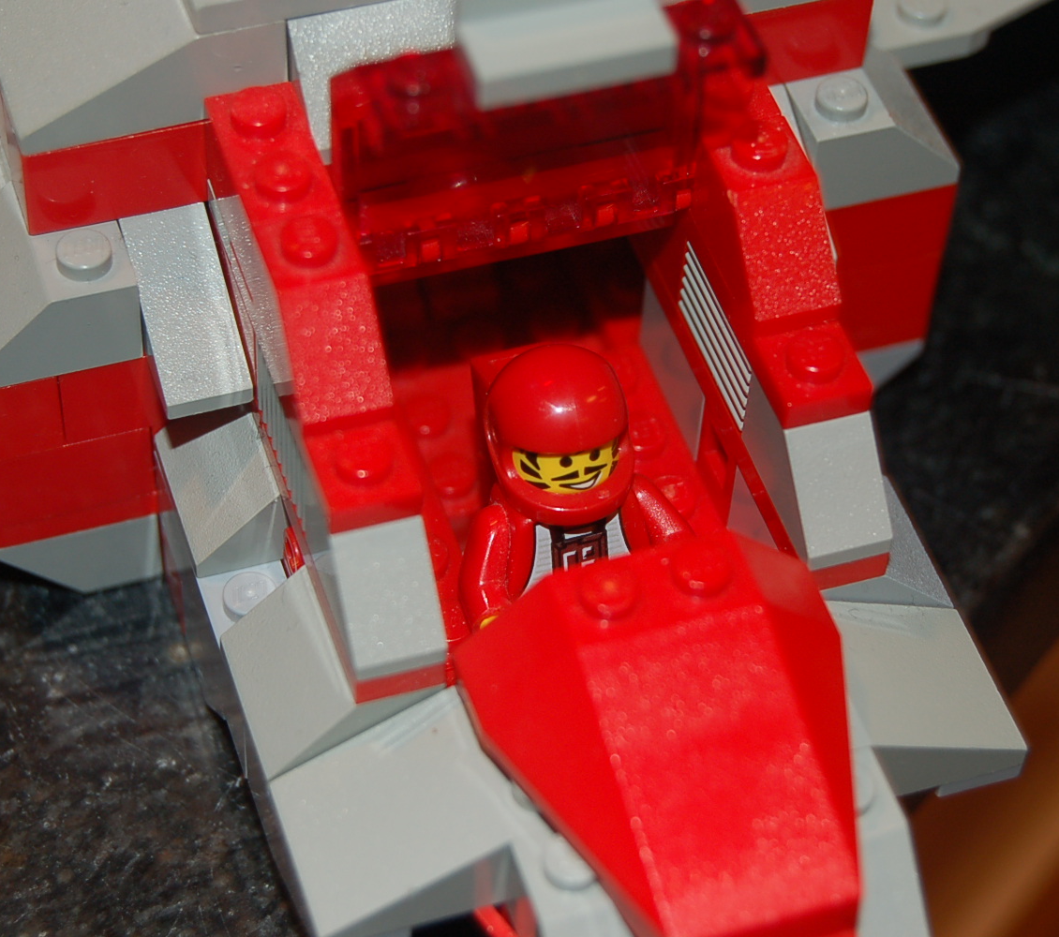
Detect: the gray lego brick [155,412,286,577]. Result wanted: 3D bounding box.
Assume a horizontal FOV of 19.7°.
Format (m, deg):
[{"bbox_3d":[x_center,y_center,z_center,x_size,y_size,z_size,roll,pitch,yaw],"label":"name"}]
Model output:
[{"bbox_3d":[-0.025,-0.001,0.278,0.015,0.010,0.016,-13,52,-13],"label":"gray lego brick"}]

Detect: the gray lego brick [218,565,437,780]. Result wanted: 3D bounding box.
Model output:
[{"bbox_3d":[-0.017,0.017,0.263,0.016,0.010,0.016,-13,52,-14],"label":"gray lego brick"}]

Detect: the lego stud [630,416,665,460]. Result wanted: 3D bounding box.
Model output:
[{"bbox_3d":[0.011,-0.003,0.287,0.005,0.002,0.005,2,50,-2],"label":"lego stud"}]

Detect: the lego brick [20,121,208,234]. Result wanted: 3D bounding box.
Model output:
[{"bbox_3d":[-0.038,-0.028,0.271,0.016,0.010,0.008,-13,52,-14],"label":"lego brick"}]

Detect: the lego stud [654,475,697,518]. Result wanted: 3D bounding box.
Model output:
[{"bbox_3d":[0.013,0.003,0.282,0.005,0.002,0.005,2,50,-2],"label":"lego stud"}]

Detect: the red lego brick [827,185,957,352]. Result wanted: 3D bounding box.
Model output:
[{"bbox_3d":[0.031,-0.024,0.305,0.016,0.022,0.016,-13,52,-14],"label":"red lego brick"}]

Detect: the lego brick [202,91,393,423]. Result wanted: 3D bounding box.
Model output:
[{"bbox_3d":[-0.020,-0.019,0.259,0.008,0.011,0.032,-13,52,-14],"label":"lego brick"}]

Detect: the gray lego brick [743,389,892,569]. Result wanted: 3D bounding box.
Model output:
[{"bbox_3d":[0.025,-0.001,0.264,0.008,0.010,0.016,-13,52,-14],"label":"gray lego brick"}]

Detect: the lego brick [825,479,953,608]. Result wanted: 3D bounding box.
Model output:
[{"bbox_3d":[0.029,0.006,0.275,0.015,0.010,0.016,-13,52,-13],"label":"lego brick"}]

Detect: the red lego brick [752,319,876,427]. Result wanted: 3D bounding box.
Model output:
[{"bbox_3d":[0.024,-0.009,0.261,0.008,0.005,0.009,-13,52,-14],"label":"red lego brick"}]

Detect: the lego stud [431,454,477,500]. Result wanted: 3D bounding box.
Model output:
[{"bbox_3d":[-0.008,0.000,0.296,0.005,0.002,0.005,1,50,-2],"label":"lego stud"}]

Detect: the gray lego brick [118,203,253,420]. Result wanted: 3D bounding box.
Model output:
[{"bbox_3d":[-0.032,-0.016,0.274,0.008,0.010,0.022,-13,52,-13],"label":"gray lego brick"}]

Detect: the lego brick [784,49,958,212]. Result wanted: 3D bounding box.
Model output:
[{"bbox_3d":[0.031,-0.035,0.292,0.016,0.011,0.016,-13,52,-14],"label":"lego brick"}]

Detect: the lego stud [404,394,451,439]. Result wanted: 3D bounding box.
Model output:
[{"bbox_3d":[-0.010,-0.005,0.301,0.005,0.002,0.005,1,50,-2],"label":"lego stud"}]

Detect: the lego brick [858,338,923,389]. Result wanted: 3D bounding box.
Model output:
[{"bbox_3d":[0.030,-0.014,0.317,0.016,0.010,0.016,-13,52,-13],"label":"lego brick"}]

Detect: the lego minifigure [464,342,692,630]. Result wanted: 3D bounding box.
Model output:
[{"bbox_3d":[0.003,0.005,0.273,0.021,0.031,0.021,-13,52,-14],"label":"lego minifigure"}]

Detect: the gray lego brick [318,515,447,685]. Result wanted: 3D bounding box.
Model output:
[{"bbox_3d":[-0.013,0.008,0.255,0.008,0.010,0.015,-13,52,-13],"label":"gray lego brick"}]

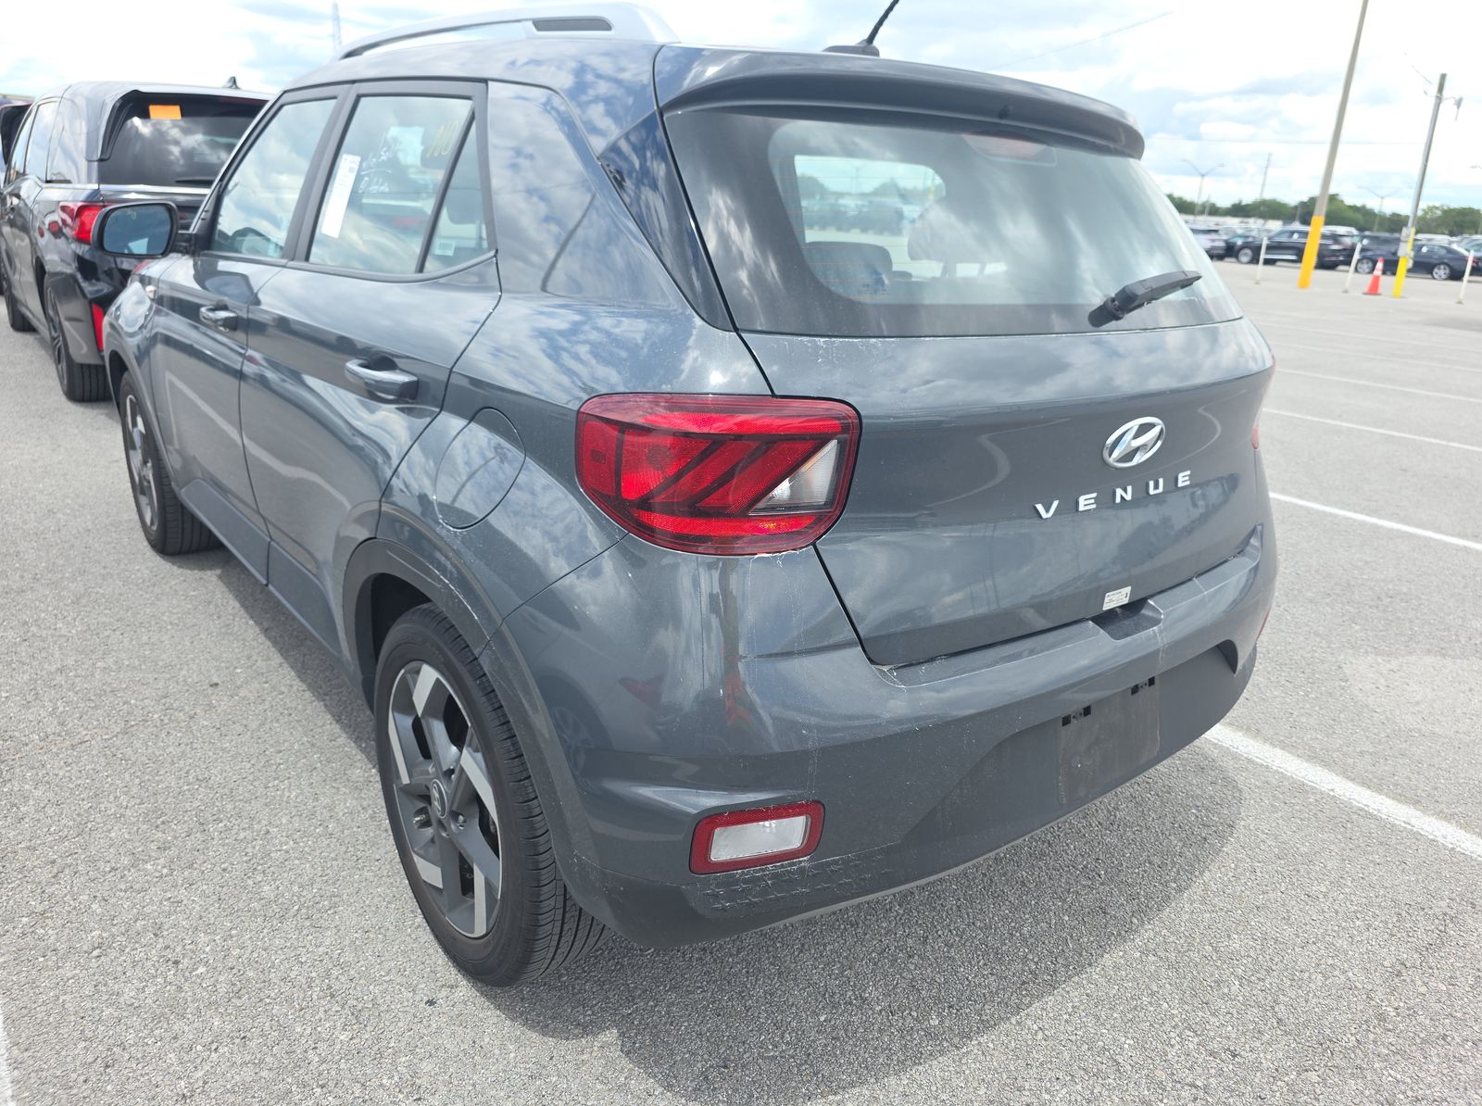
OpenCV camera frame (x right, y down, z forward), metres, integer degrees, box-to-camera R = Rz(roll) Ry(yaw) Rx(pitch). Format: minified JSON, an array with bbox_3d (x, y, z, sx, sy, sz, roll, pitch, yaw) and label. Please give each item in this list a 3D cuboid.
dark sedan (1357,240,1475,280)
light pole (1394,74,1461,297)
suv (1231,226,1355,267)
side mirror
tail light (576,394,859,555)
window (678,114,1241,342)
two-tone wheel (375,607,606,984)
[{"bbox_3d":[28.774,-12.593,42.317,1.860,1.450,4.750,-15,26,-42],"label":"dark sedan"},{"bbox_3d":[17.082,-9.148,24.745,0.400,5.240,0.800,-13,23,-37],"label":"light pole"},{"bbox_3d":[25.023,-13.909,44.840,1.920,1.690,4.800,-15,26,-41],"label":"suv"},{"bbox_3d":[-1.639,-0.876,2.673,0.210,0.150,0.130,-12,25,-38],"label":"side mirror"},{"bbox_3d":[-0.014,-0.101,1.158,0.337,0.190,0.116,-6,21,-24],"label":"tail light"},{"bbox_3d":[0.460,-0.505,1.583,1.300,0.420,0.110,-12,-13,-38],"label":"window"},{"bbox_3d":[-0.428,0.387,1.696,0.210,0.650,0.655,-12,25,-38],"label":"two-tone wheel"}]

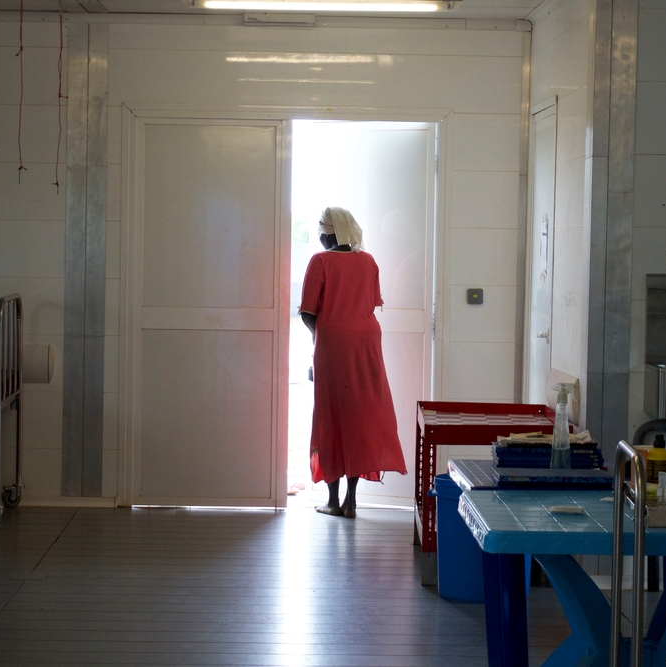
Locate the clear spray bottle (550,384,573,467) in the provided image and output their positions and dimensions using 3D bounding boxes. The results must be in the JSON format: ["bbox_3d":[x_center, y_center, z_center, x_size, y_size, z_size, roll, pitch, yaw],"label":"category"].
[{"bbox_3d":[0.699,0.281,6.317,0.082,0.260,0.065,1,3,4],"label":"clear spray bottle"}]

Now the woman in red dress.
[{"bbox_3d":[0.106,0.141,10.746,0.500,1.588,0.380,0,3,-15],"label":"woman in red dress"}]

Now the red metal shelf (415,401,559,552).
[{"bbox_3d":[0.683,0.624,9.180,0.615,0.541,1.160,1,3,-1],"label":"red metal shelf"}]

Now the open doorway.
[{"bbox_3d":[0.153,-0.098,10.948,0.780,2.045,0.140,1,3,-1],"label":"open doorway"}]

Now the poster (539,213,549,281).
[{"bbox_3d":[1.021,-0.417,10.103,0.010,0.325,0.230,1,3,-1],"label":"poster"}]

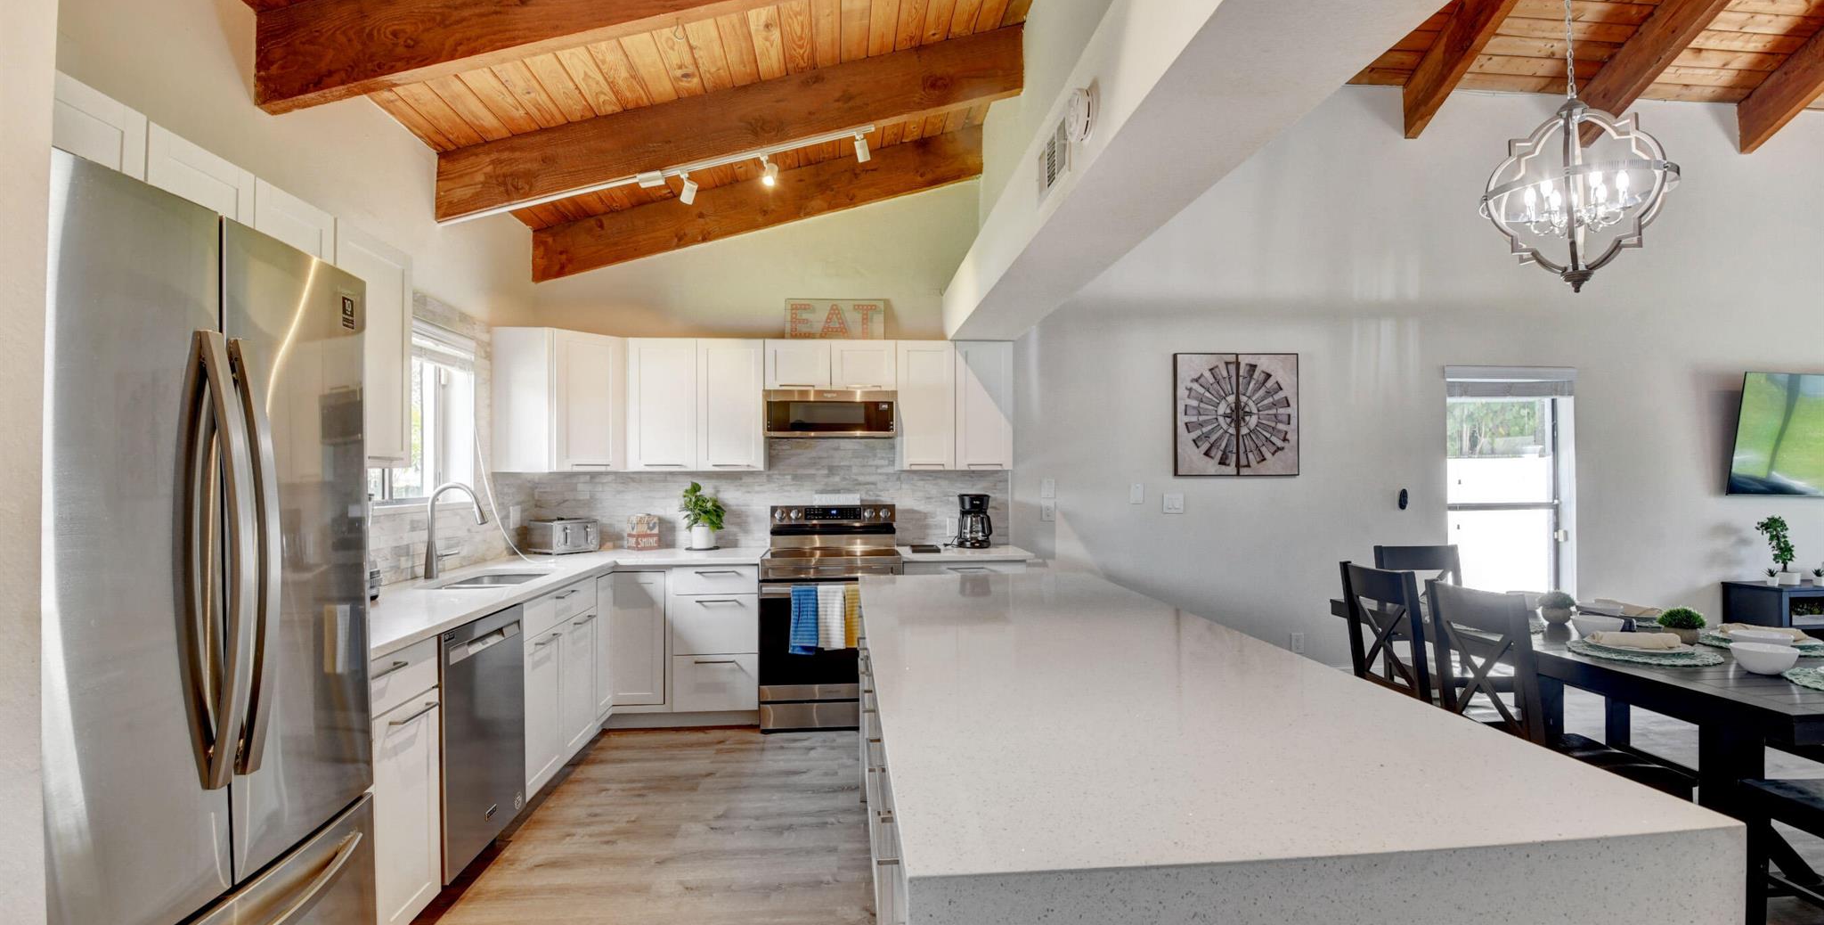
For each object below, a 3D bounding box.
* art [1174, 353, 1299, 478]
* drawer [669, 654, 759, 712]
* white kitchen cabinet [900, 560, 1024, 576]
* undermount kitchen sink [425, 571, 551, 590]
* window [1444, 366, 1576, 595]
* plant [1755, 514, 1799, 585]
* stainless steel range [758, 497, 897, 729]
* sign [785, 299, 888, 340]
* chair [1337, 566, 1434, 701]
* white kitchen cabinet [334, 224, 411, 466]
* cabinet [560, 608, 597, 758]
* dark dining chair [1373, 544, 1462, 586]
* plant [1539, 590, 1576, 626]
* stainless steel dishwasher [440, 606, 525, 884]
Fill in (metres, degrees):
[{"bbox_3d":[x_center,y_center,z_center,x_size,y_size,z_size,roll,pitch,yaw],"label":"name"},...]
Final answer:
[{"bbox_3d":[2.096,-0.303,4.912,0.810,0.785,0.035,0,-1,-5],"label":"art"},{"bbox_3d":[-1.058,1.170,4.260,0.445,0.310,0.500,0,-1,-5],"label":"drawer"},{"bbox_3d":[0.269,0.980,4.441,0.675,0.870,0.590,0,-1,-5],"label":"white kitchen cabinet"},{"bbox_3d":[-1.812,0.605,3.270,0.400,0.200,0.690,0,-1,-5],"label":"undermount kitchen sink"},{"bbox_3d":[4.029,0.141,5.145,0.920,1.580,0.130,0,-1,-5],"label":"window"},{"bbox_3d":[5.804,0.600,5.096,0.200,0.475,0.170,0,-1,-5],"label":"plant"},{"bbox_3d":[-0.448,0.844,4.344,0.760,1.170,0.670,0,-1,-5],"label":"stainless steel range"},{"bbox_3d":[-0.465,-0.853,4.611,0.600,0.270,0.040,0,-7,-5],"label":"sign"},{"bbox_3d":[2.143,0.914,3.164,0.500,0.960,0.450,0,-1,-5],"label":"chair"},{"bbox_3d":[-1.884,-0.355,2.421,0.340,0.750,0.410,0,-1,-5],"label":"white kitchen cabinet"},{"bbox_3d":[-1.802,0.984,3.459,0.580,0.650,0.420,0,-1,-5],"label":"cabinet"},{"bbox_3d":[2.568,0.903,3.579,0.470,0.985,0.560,0,-1,-5],"label":"dark dining chair"},{"bbox_3d":[2.517,0.567,2.982,0.110,0.122,0.110,0,-1,-5],"label":"plant"},{"bbox_3d":[-1.690,0.915,2.490,0.615,0.816,0.600,0,-1,-5],"label":"stainless steel dishwasher"}]

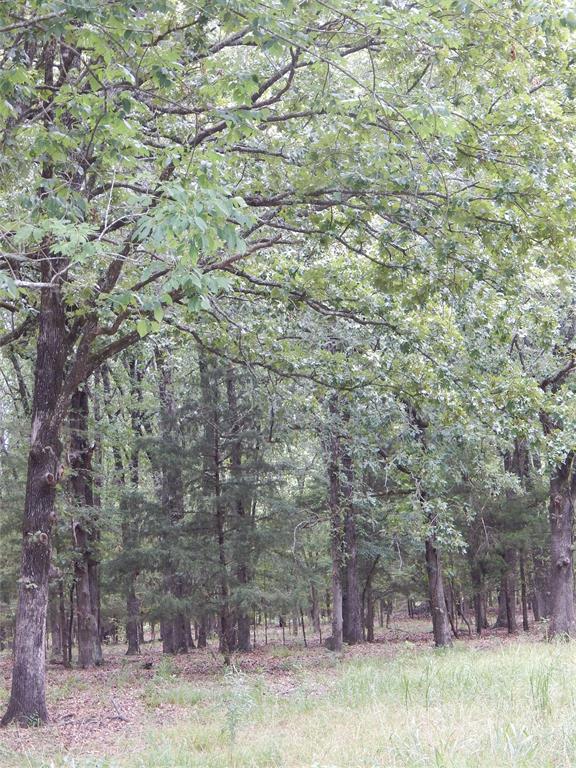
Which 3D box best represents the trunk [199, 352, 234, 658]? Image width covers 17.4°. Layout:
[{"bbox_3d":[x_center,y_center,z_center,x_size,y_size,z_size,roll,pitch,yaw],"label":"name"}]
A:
[{"bbox_3d":[-1.684,2.805,44.408,0.756,7.153,0.546,0,-7,0],"label":"trunk"}]

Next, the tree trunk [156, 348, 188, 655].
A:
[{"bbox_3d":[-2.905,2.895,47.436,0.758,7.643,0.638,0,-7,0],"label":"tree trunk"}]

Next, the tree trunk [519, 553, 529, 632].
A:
[{"bbox_3d":[6.759,5.953,54.127,0.272,2.225,0.258,0,-7,0],"label":"tree trunk"}]

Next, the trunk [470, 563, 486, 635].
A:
[{"bbox_3d":[5.365,6.011,53.112,0.427,1.959,0.382,0,-7,0],"label":"trunk"}]

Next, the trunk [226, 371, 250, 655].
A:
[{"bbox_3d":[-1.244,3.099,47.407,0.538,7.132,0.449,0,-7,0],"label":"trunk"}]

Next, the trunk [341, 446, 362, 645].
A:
[{"bbox_3d":[1.592,4.035,47.276,0.521,4.848,0.493,0,-7,0],"label":"trunk"}]

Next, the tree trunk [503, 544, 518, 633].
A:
[{"bbox_3d":[6.270,5.787,53.137,0.436,2.409,0.405,0,-7,0],"label":"tree trunk"}]

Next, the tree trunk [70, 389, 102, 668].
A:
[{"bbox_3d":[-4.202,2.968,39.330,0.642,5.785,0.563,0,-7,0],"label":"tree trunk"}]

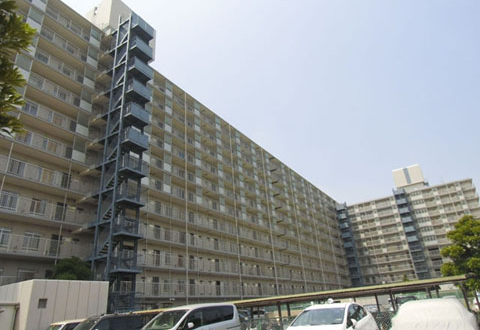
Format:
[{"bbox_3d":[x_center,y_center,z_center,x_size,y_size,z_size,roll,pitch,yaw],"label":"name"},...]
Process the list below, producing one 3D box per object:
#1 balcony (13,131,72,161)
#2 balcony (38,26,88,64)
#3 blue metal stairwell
[{"bbox_3d":[-16.122,-1.369,27.065,1.388,1.308,4.592,-19,-28,28],"label":"balcony"},{"bbox_3d":[-16.926,-11.050,31.503,1.388,1.308,4.592,-19,-28,28],"label":"balcony"},{"bbox_3d":[-10.428,-1.113,30.077,3.631,31.421,2.563,-19,-28,28],"label":"blue metal stairwell"}]

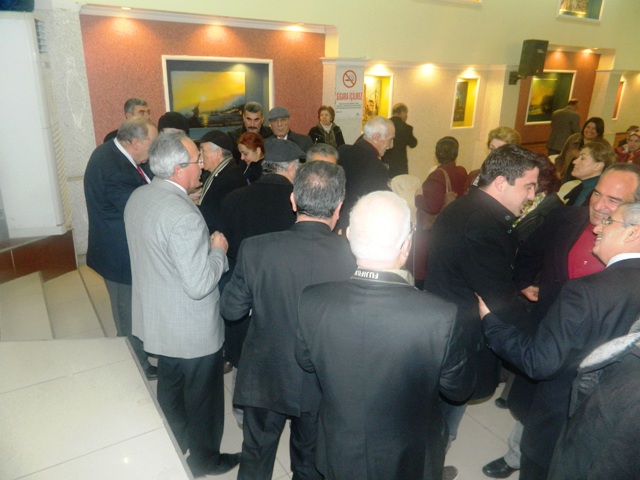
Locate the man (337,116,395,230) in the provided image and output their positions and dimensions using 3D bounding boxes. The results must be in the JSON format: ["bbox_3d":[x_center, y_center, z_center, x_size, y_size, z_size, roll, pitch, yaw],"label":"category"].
[{"bbox_3d":[0.304,0.014,3.271,0.380,1.706,0.500,-4,19,-16],"label":"man"}]

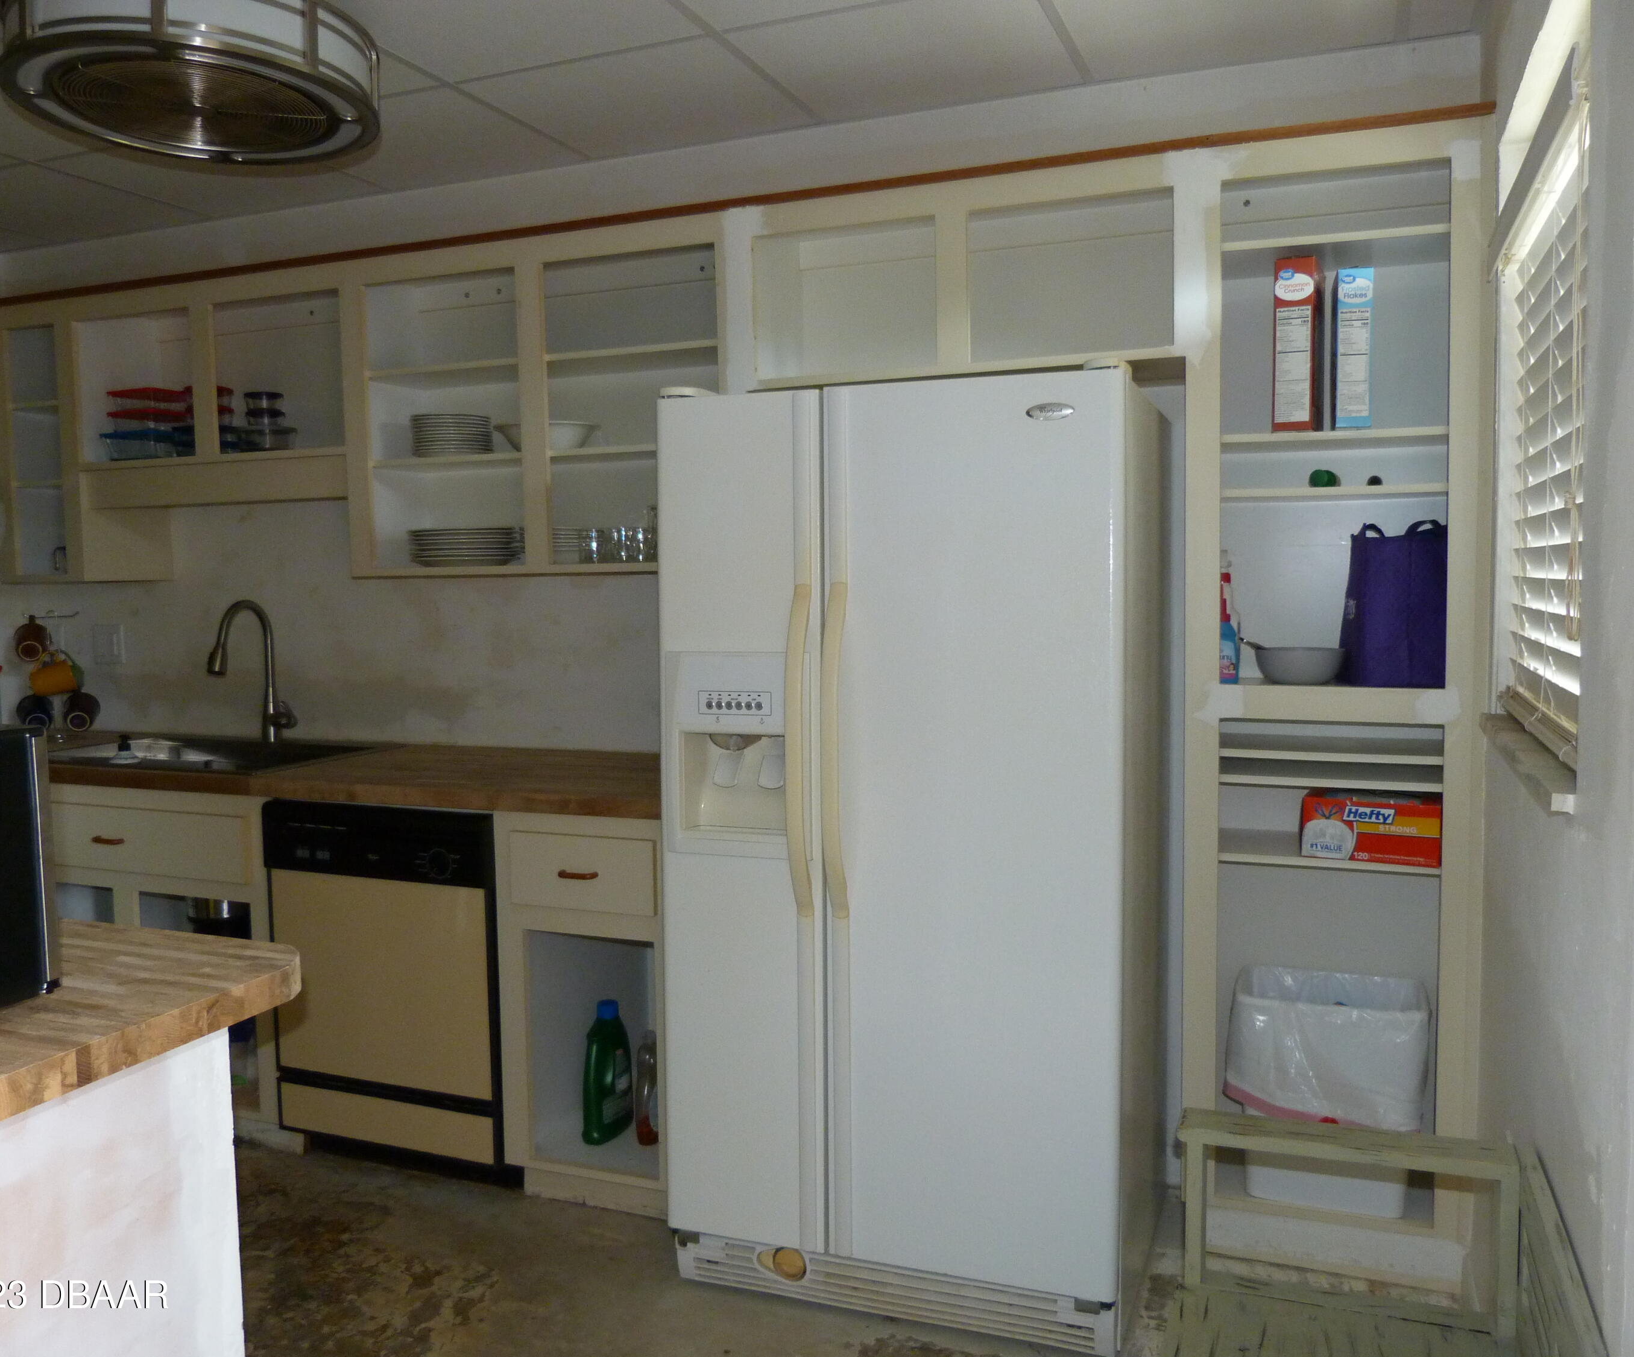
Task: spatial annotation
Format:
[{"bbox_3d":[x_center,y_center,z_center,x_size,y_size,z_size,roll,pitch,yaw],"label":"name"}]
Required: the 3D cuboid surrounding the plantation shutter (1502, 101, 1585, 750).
[{"bbox_3d":[0.944,-0.276,1.651,0.055,0.710,0.800,1,4,22],"label":"plantation shutter"}]

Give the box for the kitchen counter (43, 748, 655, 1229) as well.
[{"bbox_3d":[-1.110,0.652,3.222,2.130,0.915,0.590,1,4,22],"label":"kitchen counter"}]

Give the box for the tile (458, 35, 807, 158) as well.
[{"bbox_3d":[-0.373,-1.245,2.817,0.608,0.020,0.516,1,4,22],"label":"tile"}]

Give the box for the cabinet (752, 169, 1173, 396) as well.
[{"bbox_3d":[0.322,-0.787,2.683,0.883,0.370,0.305,1,4,22],"label":"cabinet"}]

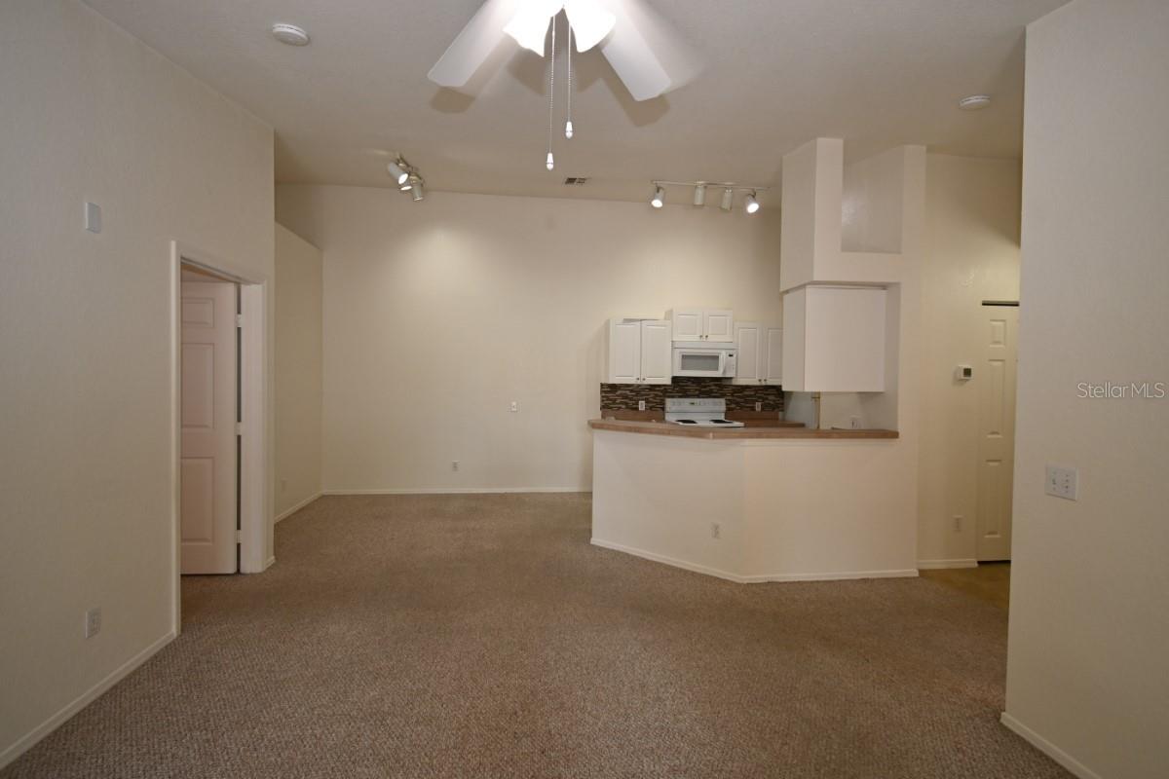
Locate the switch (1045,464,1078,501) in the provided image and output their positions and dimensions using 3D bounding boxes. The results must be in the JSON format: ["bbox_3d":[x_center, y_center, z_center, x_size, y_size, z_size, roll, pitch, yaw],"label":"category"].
[{"bbox_3d":[1.780,0.345,1.816,0.010,0.116,0.116,1,1,-7],"label":"switch"}]

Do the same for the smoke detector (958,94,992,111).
[{"bbox_3d":[2.128,-1.560,2.657,0.134,0.038,0.134,1,12,-7],"label":"smoke detector"}]

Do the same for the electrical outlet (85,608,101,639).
[{"bbox_3d":[-2.110,1.000,2.091,0.010,0.116,0.072,1,1,-7],"label":"electrical outlet"}]

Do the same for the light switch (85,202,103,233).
[{"bbox_3d":[-2.088,-0.727,2.069,0.010,0.113,0.074,1,1,-7],"label":"light switch"}]

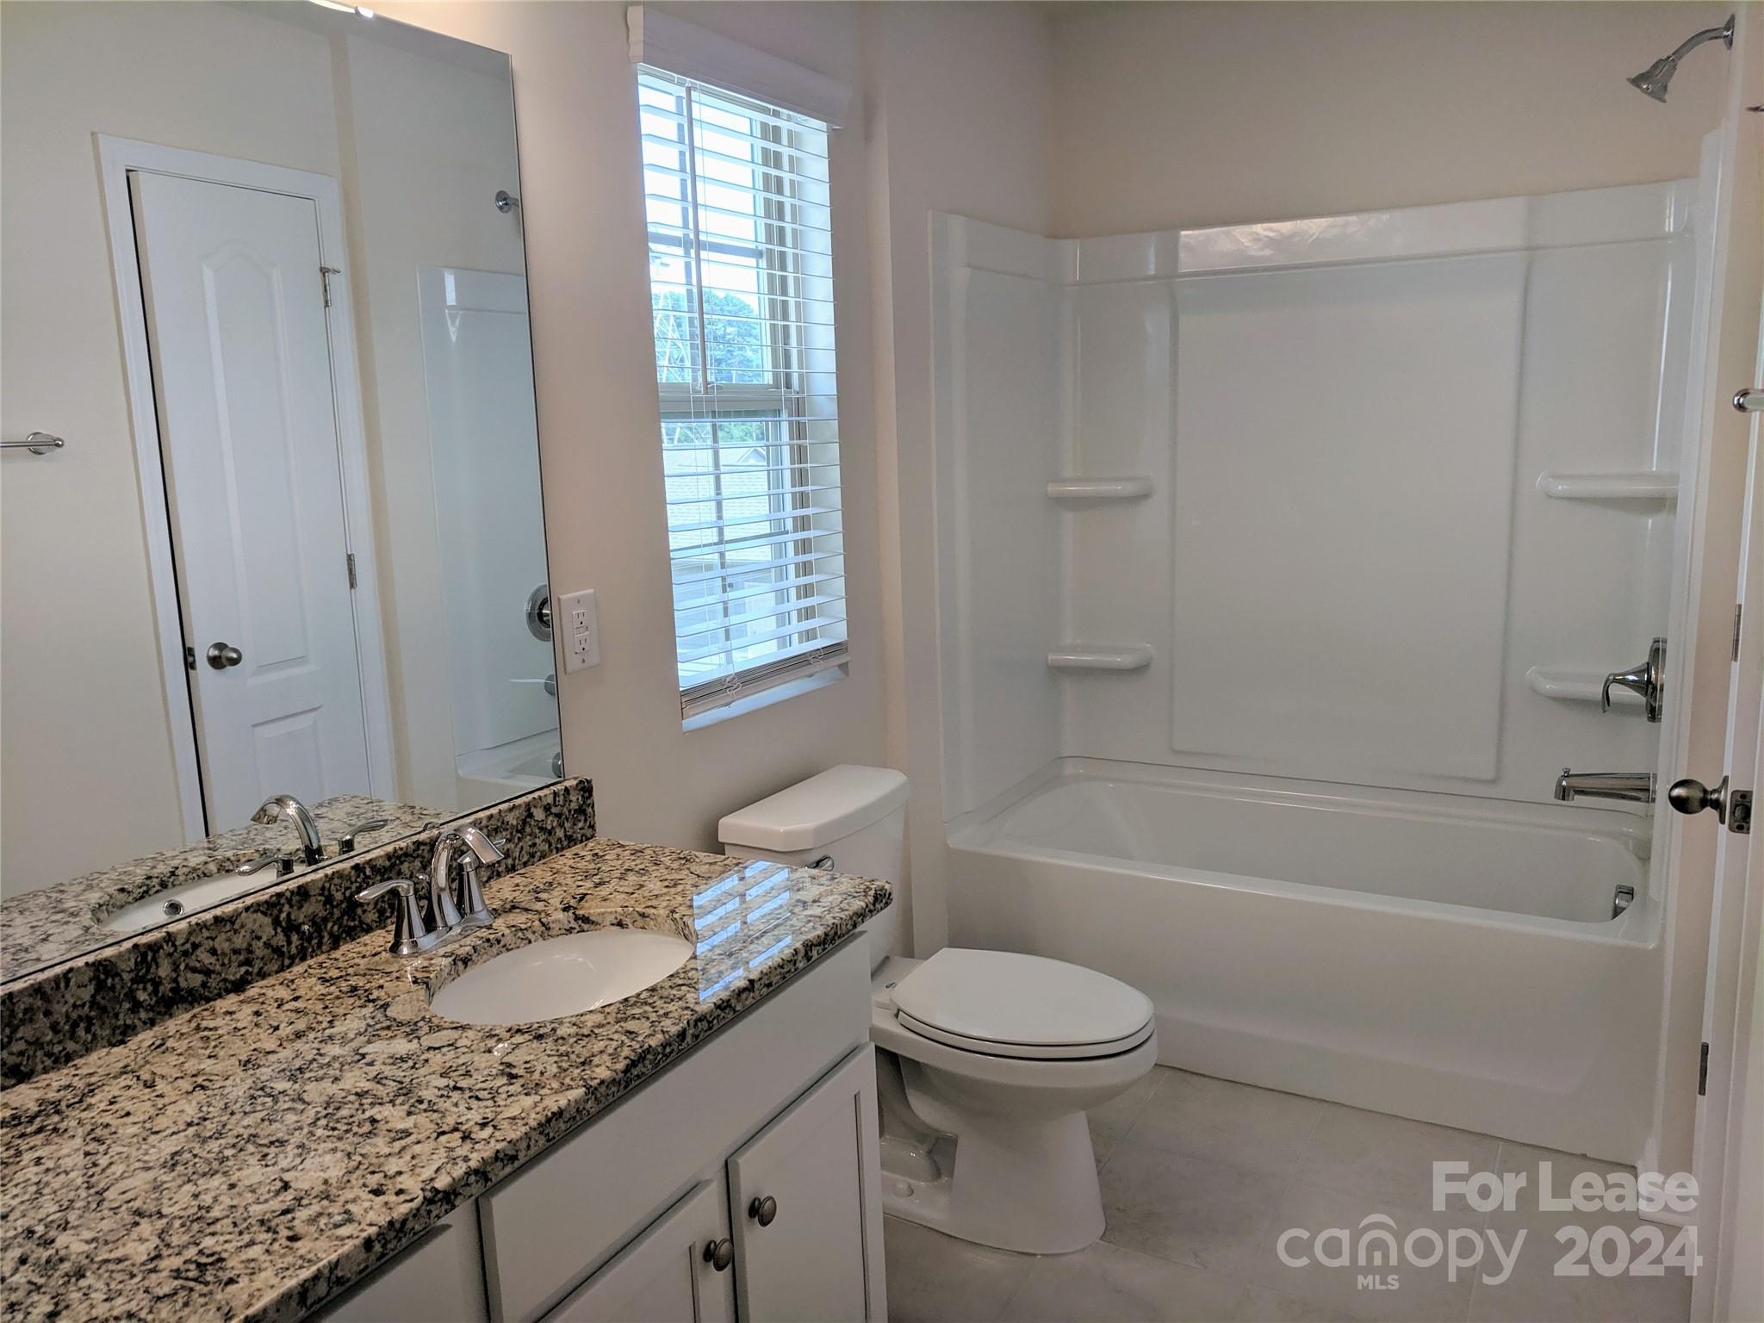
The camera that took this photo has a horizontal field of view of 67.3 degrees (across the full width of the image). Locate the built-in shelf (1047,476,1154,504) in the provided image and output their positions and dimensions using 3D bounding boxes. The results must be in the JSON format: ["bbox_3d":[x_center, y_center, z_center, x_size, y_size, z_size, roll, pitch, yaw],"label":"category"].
[{"bbox_3d":[0.581,-0.465,3.533,0.262,0.044,0.110,4,12,29],"label":"built-in shelf"}]

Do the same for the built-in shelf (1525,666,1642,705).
[{"bbox_3d":[1.626,0.059,3.037,0.279,0.045,0.115,4,12,29],"label":"built-in shelf"}]

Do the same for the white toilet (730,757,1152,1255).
[{"bbox_3d":[0.139,0.637,2.460,0.747,0.740,0.435,4,12,29],"label":"white toilet"}]

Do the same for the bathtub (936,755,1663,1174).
[{"bbox_3d":[0.990,0.614,3.147,1.490,0.485,0.760,4,12,29],"label":"bathtub"}]

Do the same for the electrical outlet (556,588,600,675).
[{"bbox_3d":[-0.471,-0.047,2.073,0.009,0.122,0.077,4,12,29],"label":"electrical outlet"}]

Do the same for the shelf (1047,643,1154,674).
[{"bbox_3d":[0.597,-0.012,3.615,0.264,0.044,0.110,4,12,29],"label":"shelf"}]

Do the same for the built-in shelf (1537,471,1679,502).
[{"bbox_3d":[1.613,-0.397,2.956,0.277,0.044,0.110,4,12,29],"label":"built-in shelf"}]

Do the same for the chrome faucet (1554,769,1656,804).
[{"bbox_3d":[1.502,0.252,2.752,0.182,0.071,0.060,4,12,29],"label":"chrome faucet"}]

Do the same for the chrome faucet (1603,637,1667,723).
[{"bbox_3d":[1.531,0.036,2.692,0.108,0.174,0.174,4,12,29],"label":"chrome faucet"}]

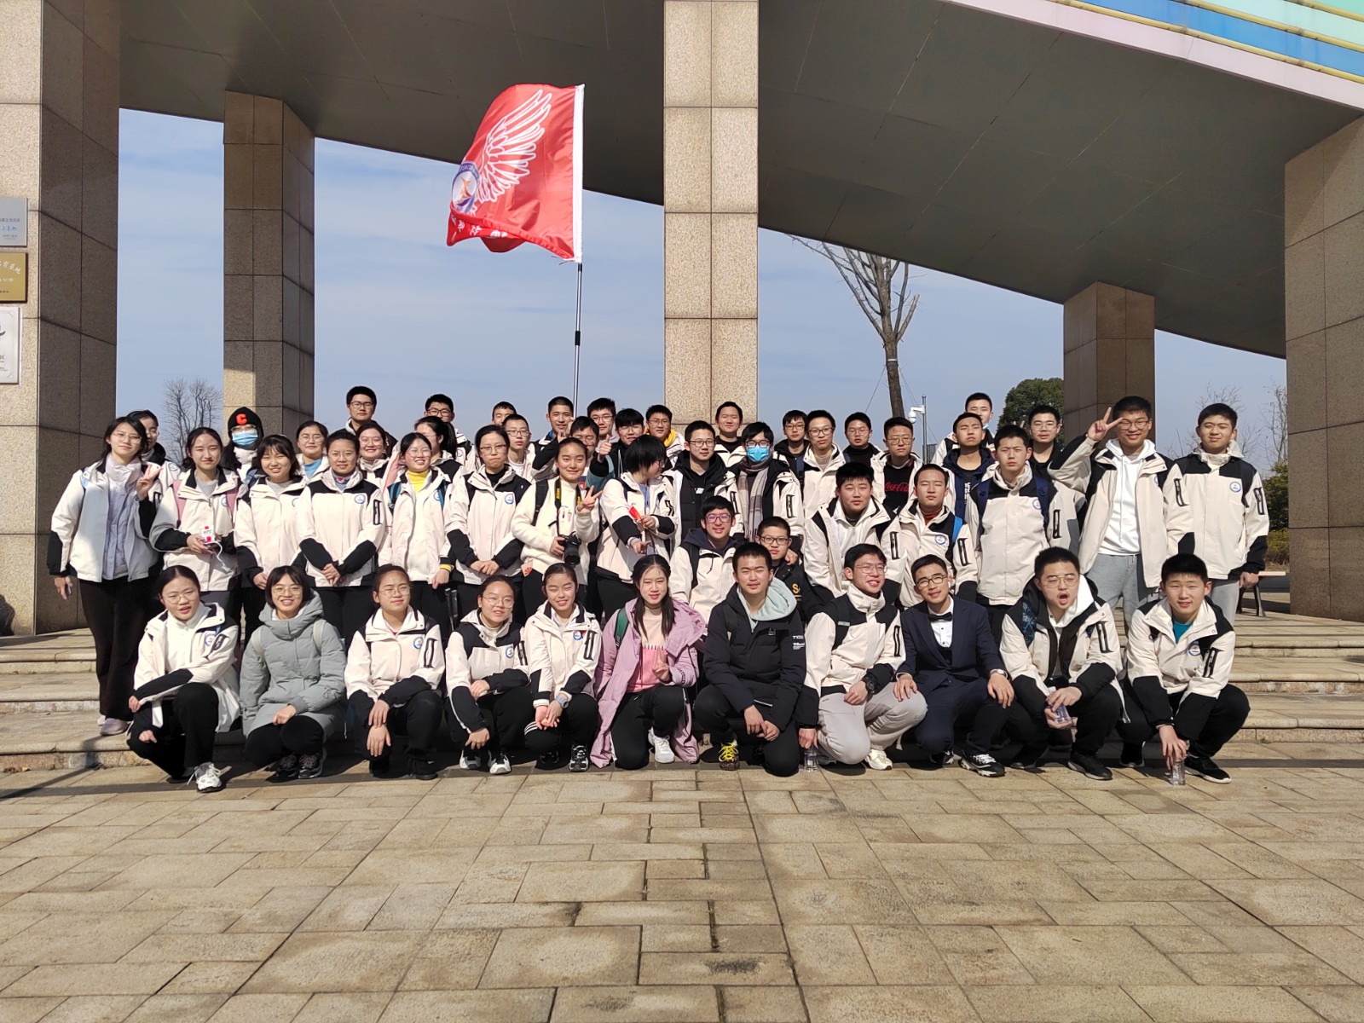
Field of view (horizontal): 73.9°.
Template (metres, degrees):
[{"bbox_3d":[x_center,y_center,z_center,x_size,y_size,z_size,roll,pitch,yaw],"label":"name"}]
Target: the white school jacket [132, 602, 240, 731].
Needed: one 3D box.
[{"bbox_3d":[-2.364,0.739,4.320,0.470,0.600,0.450,0,-1,-5],"label":"white school jacket"}]

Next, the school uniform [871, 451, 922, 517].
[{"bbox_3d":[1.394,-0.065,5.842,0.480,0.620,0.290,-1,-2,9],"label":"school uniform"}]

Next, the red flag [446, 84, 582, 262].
[{"bbox_3d":[-1.194,-2.412,6.450,0.950,1.220,0.450,0,-2,-6],"label":"red flag"}]

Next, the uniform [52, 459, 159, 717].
[{"bbox_3d":[-3.007,0.385,4.750,0.540,1.380,0.400,0,-1,-25],"label":"uniform"}]

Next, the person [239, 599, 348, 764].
[{"bbox_3d":[-1.854,0.810,4.319,0.500,0.800,0.580,0,-2,-18],"label":"person"}]

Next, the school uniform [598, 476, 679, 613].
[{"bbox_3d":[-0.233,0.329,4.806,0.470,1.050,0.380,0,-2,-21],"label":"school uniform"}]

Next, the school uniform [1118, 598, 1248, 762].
[{"bbox_3d":[2.408,0.816,4.380,0.610,0.770,0.620,-1,-1,19],"label":"school uniform"}]

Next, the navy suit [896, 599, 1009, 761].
[{"bbox_3d":[1.320,0.804,4.500,0.540,0.790,0.600,0,-1,8],"label":"navy suit"}]

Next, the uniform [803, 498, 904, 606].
[{"bbox_3d":[0.934,0.270,4.871,0.540,0.660,0.380,0,-2,6],"label":"uniform"}]

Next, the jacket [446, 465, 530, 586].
[{"bbox_3d":[-1.050,0.076,4.950,0.455,0.655,0.360,0,-1,-10],"label":"jacket"}]

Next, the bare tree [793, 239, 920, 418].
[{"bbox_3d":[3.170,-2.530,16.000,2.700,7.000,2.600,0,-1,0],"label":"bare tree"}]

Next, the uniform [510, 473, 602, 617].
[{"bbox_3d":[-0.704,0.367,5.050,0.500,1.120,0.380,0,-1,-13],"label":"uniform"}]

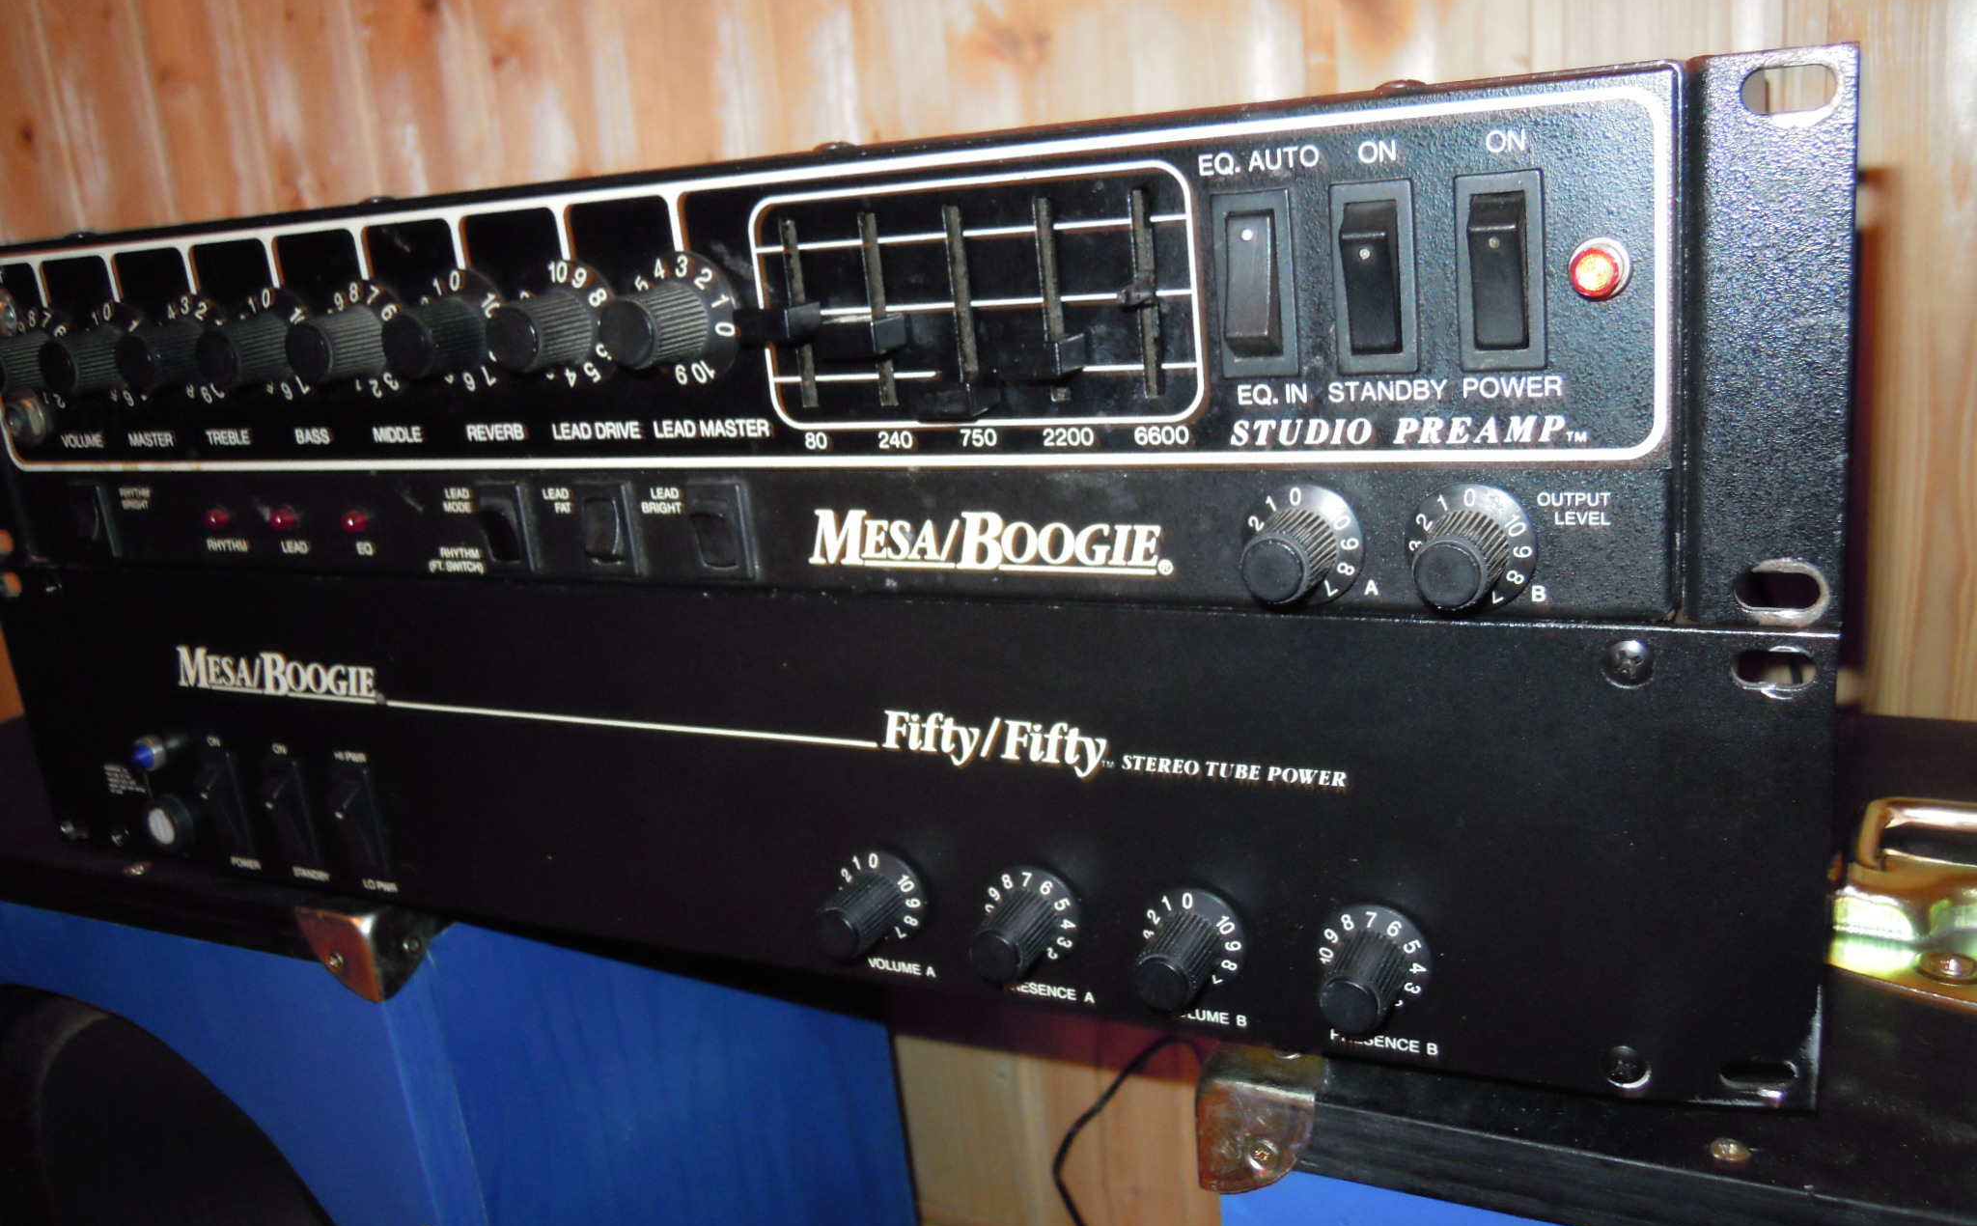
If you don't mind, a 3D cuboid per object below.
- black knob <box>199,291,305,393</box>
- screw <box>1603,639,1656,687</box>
[{"bbox_3d":[-0.175,-0.062,0.381,0.028,0.028,0.019,2,18,27],"label":"black knob"},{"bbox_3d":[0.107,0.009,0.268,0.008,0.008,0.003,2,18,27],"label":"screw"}]

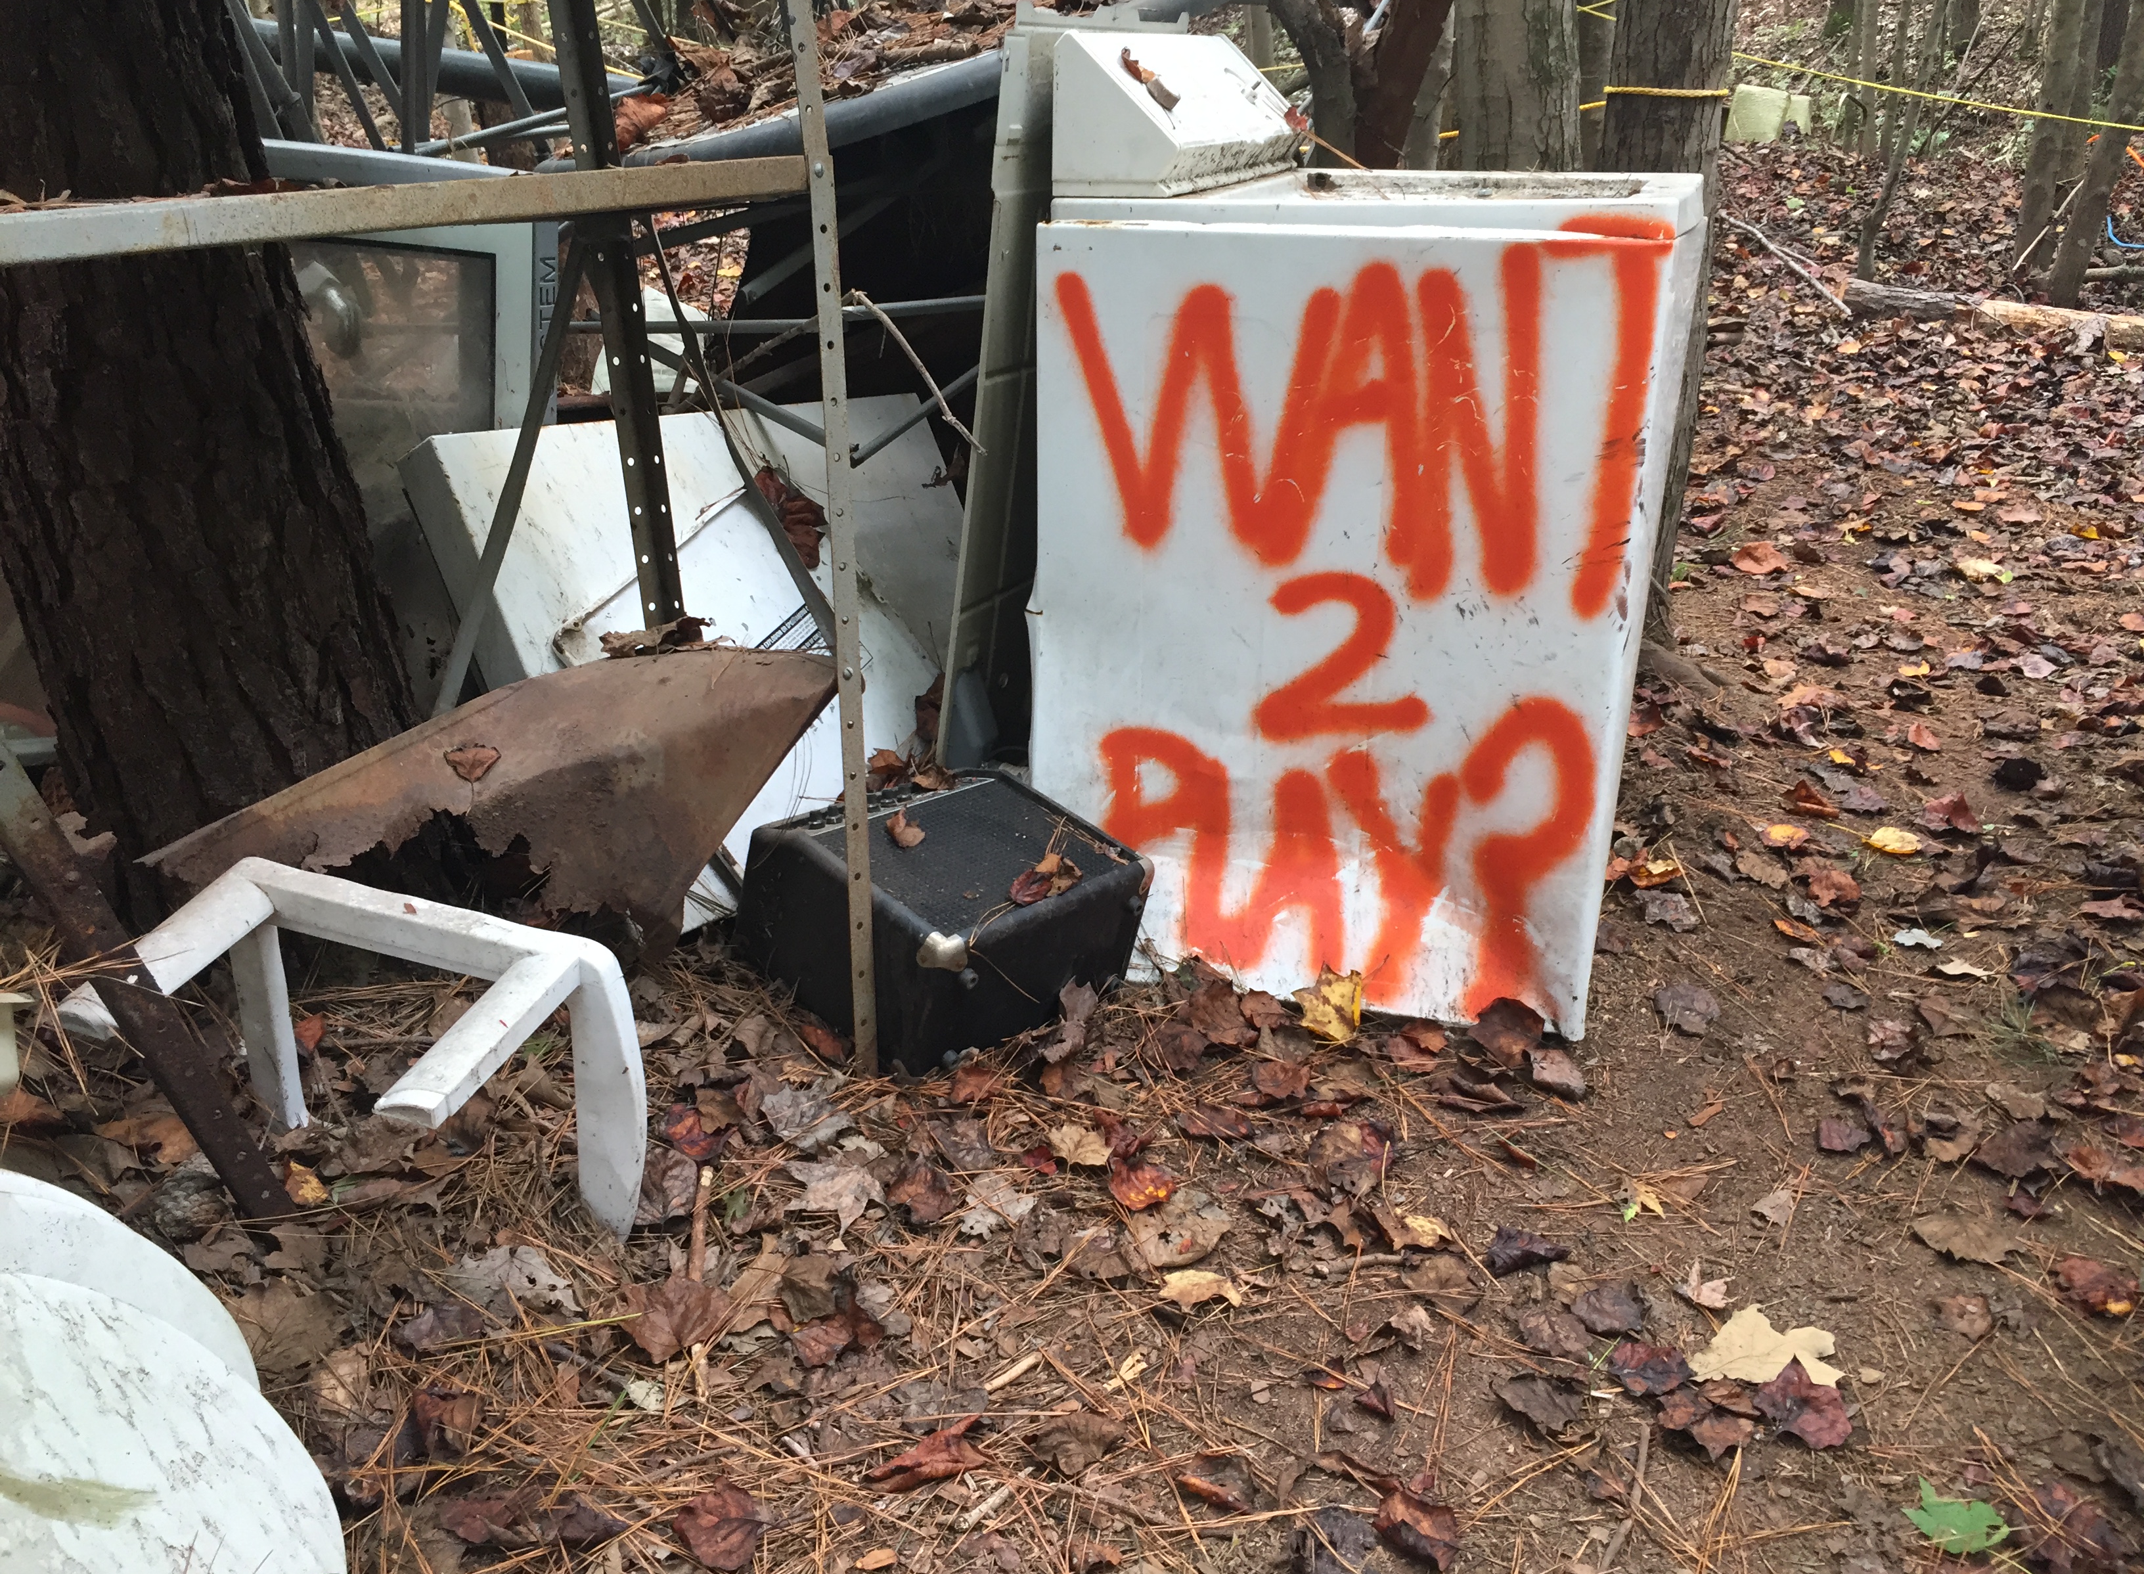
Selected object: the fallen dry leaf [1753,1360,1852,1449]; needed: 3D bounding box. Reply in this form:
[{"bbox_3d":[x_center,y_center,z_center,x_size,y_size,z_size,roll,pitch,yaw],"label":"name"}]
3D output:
[{"bbox_3d":[0.606,0.508,1.472,0.079,0.022,0.070,-20,30,-38],"label":"fallen dry leaf"}]

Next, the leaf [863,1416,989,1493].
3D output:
[{"bbox_3d":[-0.110,0.531,1.411,0.109,0.028,0.042,-13,26,-28],"label":"leaf"}]

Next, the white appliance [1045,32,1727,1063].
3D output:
[{"bbox_3d":[0.393,-0.368,2.265,0.655,1.084,0.675,7,23,18],"label":"white appliance"}]

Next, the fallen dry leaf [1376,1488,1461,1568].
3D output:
[{"bbox_3d":[0.261,0.560,1.353,0.060,0.027,0.048,14,26,32],"label":"fallen dry leaf"}]

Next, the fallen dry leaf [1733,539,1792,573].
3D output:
[{"bbox_3d":[1.425,-0.472,3.725,0.115,0.045,0.095,0,23,0],"label":"fallen dry leaf"}]

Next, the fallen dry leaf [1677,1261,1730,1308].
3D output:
[{"bbox_3d":[0.573,0.449,1.612,0.046,0.020,0.043,20,30,38],"label":"fallen dry leaf"}]

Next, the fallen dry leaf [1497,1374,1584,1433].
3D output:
[{"bbox_3d":[0.393,0.513,1.518,0.065,0.015,0.052,22,32,39],"label":"fallen dry leaf"}]

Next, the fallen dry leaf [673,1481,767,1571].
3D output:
[{"bbox_3d":[-0.266,0.570,1.389,0.060,0.020,0.070,-19,31,-35],"label":"fallen dry leaf"}]

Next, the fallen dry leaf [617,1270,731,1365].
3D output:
[{"bbox_3d":[-0.361,0.468,1.610,0.083,0.020,0.108,-21,32,-38],"label":"fallen dry leaf"}]

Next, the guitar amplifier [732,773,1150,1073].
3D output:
[{"bbox_3d":[-0.143,0.137,2.093,0.326,0.186,0.338,34,34,32],"label":"guitar amplifier"}]

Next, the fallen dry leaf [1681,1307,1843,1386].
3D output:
[{"bbox_3d":[0.594,0.488,1.524,0.102,0.018,0.127,21,31,40],"label":"fallen dry leaf"}]

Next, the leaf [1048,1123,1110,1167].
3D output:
[{"bbox_3d":[0.009,0.370,1.849,0.060,0.020,0.046,3,22,9],"label":"leaf"}]

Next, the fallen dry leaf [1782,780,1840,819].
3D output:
[{"bbox_3d":[1.050,0.022,2.567,0.060,0.030,0.083,-11,27,-23],"label":"fallen dry leaf"}]

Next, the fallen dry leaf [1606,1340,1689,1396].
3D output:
[{"bbox_3d":[0.487,0.490,1.517,0.065,0.020,0.057,-10,25,-22],"label":"fallen dry leaf"}]

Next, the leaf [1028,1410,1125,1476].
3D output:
[{"bbox_3d":[0.007,0.522,1.435,0.072,0.025,0.053,-13,27,-28],"label":"leaf"}]

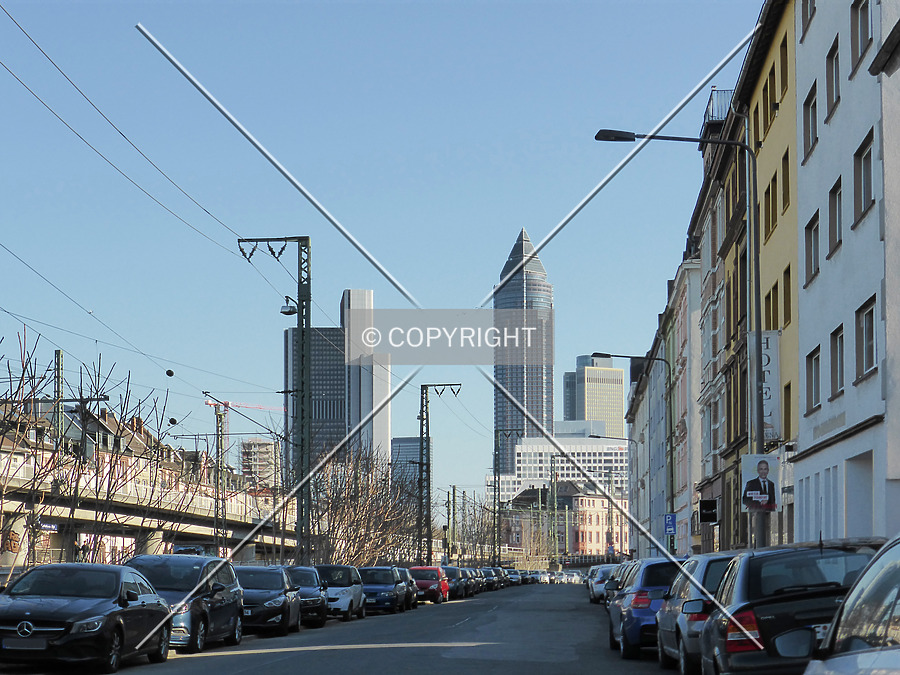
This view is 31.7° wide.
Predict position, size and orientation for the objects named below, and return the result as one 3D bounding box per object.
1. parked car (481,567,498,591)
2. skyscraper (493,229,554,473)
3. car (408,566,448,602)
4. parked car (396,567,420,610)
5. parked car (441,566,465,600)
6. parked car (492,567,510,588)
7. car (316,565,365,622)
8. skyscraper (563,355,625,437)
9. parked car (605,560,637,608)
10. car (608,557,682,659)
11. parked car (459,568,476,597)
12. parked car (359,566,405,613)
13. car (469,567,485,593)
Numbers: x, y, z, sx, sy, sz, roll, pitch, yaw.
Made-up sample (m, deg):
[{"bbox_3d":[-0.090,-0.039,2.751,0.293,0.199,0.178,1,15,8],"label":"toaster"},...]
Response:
[{"bbox_3d":[2.300,16.762,109.729,1.780,1.480,4.300,-1,-8,4],"label":"parked car"},{"bbox_3d":[56.139,44.462,1184.654,43.000,257.000,43.000,0,-8,3],"label":"skyscraper"},{"bbox_3d":[-1.030,10.559,67.691,1.710,1.530,3.950,-1,-8,5],"label":"car"},{"bbox_3d":[-2.130,8.959,56.599,1.750,1.470,4.250,-1,-8,5],"label":"parked car"},{"bbox_3d":[-0.250,11.924,77.085,1.780,1.560,4.300,-1,-8,5],"label":"parked car"},{"bbox_3d":[3.059,17.558,116.017,1.810,1.580,4.500,-1,-8,5],"label":"parked car"},{"bbox_3d":[-3.350,7.209,44.929,1.560,1.540,2.700,-1,-8,6],"label":"car"},{"bbox_3d":[132.000,114.850,1448.695,42.000,200.000,42.000,3,-9,-22],"label":"skyscraper"},{"bbox_3d":[5.238,6.973,44.314,1.780,1.480,4.350,-1,-8,5],"label":"parked car"},{"bbox_3d":[3.308,3.910,23.192,1.770,1.420,4.330,-1,-8,4],"label":"car"},{"bbox_3d":[0.300,12.910,83.375,1.780,1.480,4.350,-1,-8,5],"label":"parked car"},{"bbox_3d":[-2.488,8.328,52.481,1.770,1.490,4.450,-1,-8,5],"label":"parked car"},{"bbox_3d":[1.100,14.581,94.888,1.780,1.480,4.300,-1,-8,4],"label":"car"}]

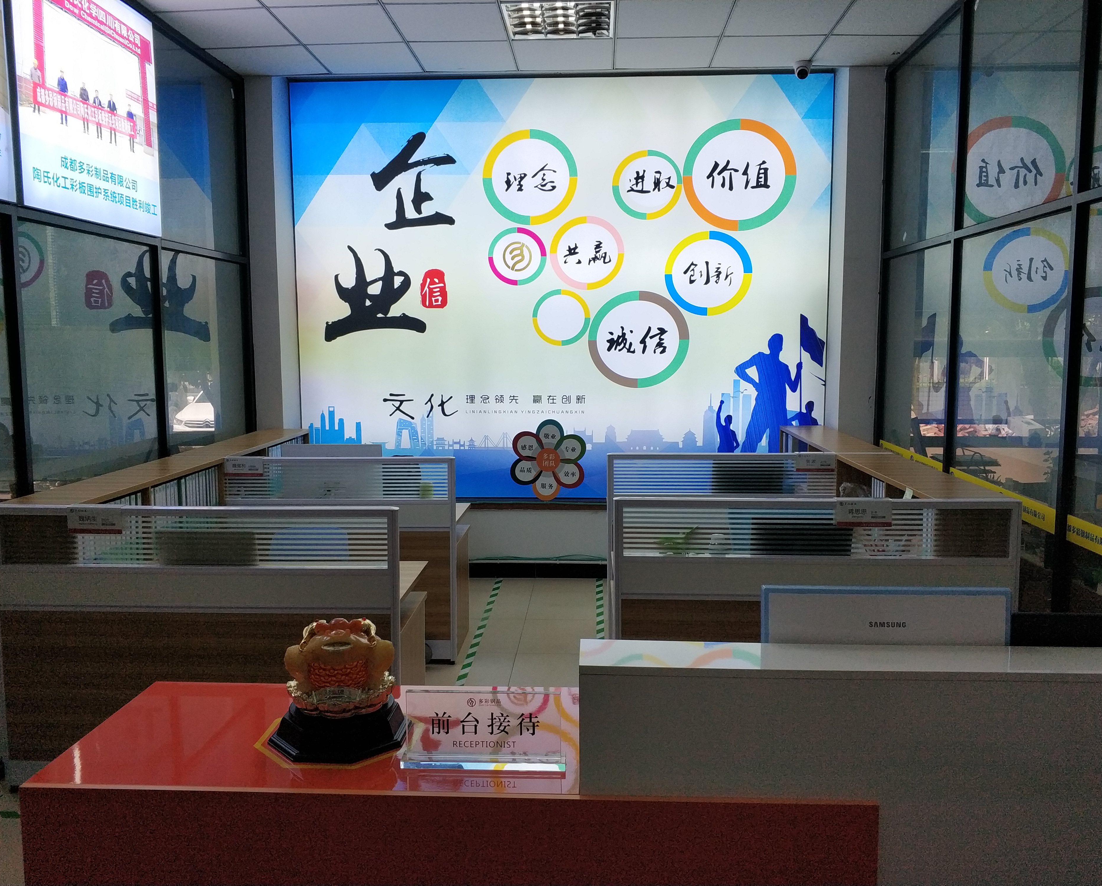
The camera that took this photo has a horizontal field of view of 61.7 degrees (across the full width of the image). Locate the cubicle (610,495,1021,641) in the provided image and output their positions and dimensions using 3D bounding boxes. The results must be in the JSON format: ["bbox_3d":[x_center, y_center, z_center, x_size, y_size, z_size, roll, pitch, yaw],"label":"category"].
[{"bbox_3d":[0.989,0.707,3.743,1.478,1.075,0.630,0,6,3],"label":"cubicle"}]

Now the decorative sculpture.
[{"bbox_3d":[-0.437,0.481,1.920,0.278,0.257,0.280,0,6,-2],"label":"decorative sculpture"}]

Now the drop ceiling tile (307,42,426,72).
[{"bbox_3d":[-1.116,-2.339,5.603,0.600,0.018,0.600,0,6,3],"label":"drop ceiling tile"}]

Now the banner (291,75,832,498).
[{"bbox_3d":[0.046,-1.012,6.231,3.610,2.820,0.060,0,6,3],"label":"banner"}]

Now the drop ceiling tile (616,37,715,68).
[{"bbox_3d":[0.681,-2.333,5.514,0.600,0.018,0.600,0,6,3],"label":"drop ceiling tile"}]

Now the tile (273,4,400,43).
[{"bbox_3d":[-1.146,-2.272,5.008,0.600,0.018,0.600,0,6,3],"label":"tile"}]

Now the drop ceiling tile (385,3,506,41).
[{"bbox_3d":[-0.547,-2.270,4.978,0.600,0.018,0.600,0,6,3],"label":"drop ceiling tile"}]

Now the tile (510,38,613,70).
[{"bbox_3d":[0.082,-2.335,5.544,0.600,0.018,0.600,0,6,3],"label":"tile"}]

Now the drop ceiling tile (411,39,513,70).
[{"bbox_3d":[-0.517,-2.337,5.574,0.600,0.018,0.600,0,6,3],"label":"drop ceiling tile"}]

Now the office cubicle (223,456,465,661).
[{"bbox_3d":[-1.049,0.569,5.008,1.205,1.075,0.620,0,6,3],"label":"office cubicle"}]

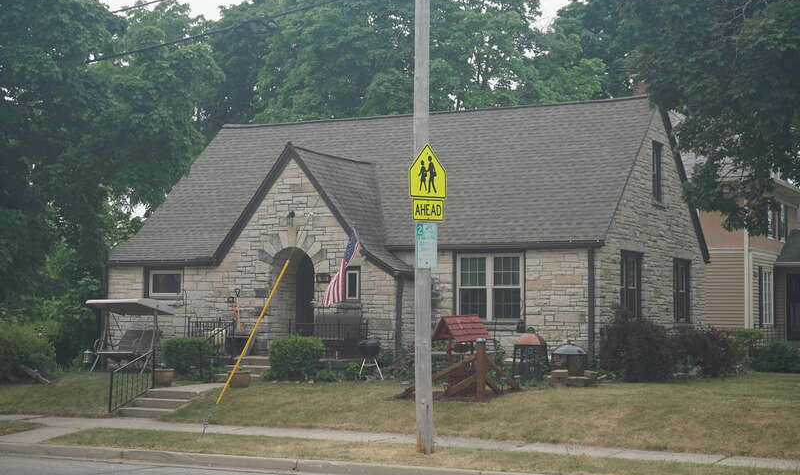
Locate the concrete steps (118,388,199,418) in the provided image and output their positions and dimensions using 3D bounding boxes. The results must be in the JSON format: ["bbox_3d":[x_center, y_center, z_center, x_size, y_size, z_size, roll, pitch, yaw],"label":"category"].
[{"bbox_3d":[-4.498,3.174,23.242,1.220,0.480,0.950,-1,-3,26],"label":"concrete steps"}]

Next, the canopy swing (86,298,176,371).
[{"bbox_3d":[-6.158,2.228,27.919,1.500,1.660,1.250,-1,-3,26],"label":"canopy swing"}]

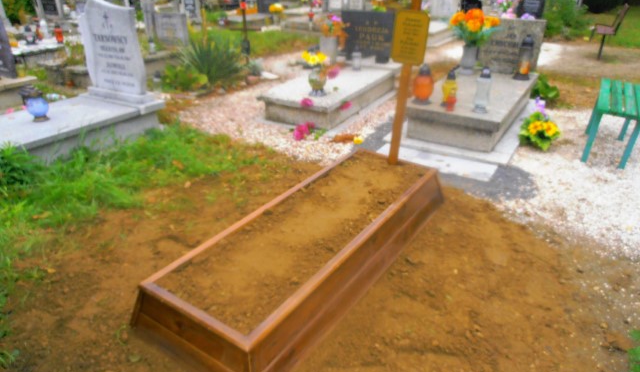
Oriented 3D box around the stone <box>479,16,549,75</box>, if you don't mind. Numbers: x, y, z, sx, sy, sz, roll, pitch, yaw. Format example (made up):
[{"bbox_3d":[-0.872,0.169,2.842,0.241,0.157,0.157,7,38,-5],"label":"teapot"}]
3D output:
[{"bbox_3d":[2.174,-1.559,4.955,0.607,0.577,0.111,16,31,29],"label":"stone"}]

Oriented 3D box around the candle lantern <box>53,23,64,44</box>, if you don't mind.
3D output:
[{"bbox_3d":[-4.207,-2.440,7.128,0.135,0.275,0.135,-15,31,-26],"label":"candle lantern"}]

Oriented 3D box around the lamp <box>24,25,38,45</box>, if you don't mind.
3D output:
[{"bbox_3d":[-4.663,-2.415,7.110,0.140,0.250,0.140,-17,31,-28],"label":"lamp"}]

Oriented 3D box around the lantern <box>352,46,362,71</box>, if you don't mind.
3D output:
[{"bbox_3d":[0.467,-1.594,5.526,0.111,0.278,0.111,0,27,0],"label":"lantern"}]

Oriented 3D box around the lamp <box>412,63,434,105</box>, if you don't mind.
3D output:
[{"bbox_3d":[0.932,-0.922,3.984,0.172,0.345,0.172,5,28,12],"label":"lamp"}]

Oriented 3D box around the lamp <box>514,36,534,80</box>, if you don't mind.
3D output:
[{"bbox_3d":[2.220,-1.390,4.775,0.166,0.444,0.166,16,31,29],"label":"lamp"}]

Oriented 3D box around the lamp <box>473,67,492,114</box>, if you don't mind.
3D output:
[{"bbox_3d":[1.420,-0.821,3.812,0.133,0.383,0.133,16,31,29],"label":"lamp"}]

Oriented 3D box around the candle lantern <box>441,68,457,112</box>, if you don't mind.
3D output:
[{"bbox_3d":[1.111,-0.847,3.843,0.128,0.335,0.128,7,28,15],"label":"candle lantern"}]

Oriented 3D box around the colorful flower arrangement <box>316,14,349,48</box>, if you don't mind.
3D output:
[{"bbox_3d":[0.171,-1.974,5.607,0.370,0.370,0.330,0,27,2],"label":"colorful flower arrangement"}]

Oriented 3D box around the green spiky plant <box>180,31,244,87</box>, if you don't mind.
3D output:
[{"bbox_3d":[-1.454,-1.699,5.866,0.829,0.622,0.784,0,27,0],"label":"green spiky plant"}]

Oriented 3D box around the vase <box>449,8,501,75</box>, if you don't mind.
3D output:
[{"bbox_3d":[1.697,-1.606,4.971,0.562,0.651,0.503,16,31,29],"label":"vase"}]

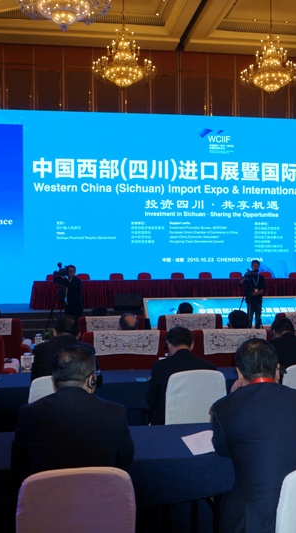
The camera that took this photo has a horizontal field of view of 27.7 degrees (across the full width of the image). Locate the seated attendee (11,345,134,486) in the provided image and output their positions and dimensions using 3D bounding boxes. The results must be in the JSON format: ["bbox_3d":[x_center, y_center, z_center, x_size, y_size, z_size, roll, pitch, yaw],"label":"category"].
[{"bbox_3d":[-0.360,0.995,2.757,0.550,1.320,0.780,0,1,-9],"label":"seated attendee"}]

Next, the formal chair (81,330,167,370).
[{"bbox_3d":[-0.292,1.111,6.117,0.900,1.020,0.800,0,1,-9],"label":"formal chair"}]

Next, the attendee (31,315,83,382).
[{"bbox_3d":[-0.631,0.989,4.466,0.530,1.300,0.850,0,1,-9],"label":"attendee"}]

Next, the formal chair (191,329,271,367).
[{"bbox_3d":[0.762,1.103,6.293,0.900,1.020,0.800,0,1,-9],"label":"formal chair"}]

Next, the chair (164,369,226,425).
[{"bbox_3d":[0.285,1.170,4.367,0.450,0.930,0.550,0,1,-10],"label":"chair"}]

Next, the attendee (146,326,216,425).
[{"bbox_3d":[0.185,1.033,4.638,0.560,1.200,0.880,0,1,-9],"label":"attendee"}]

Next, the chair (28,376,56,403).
[{"bbox_3d":[-0.615,1.176,4.217,0.450,0.930,0.550,0,1,-9],"label":"chair"}]

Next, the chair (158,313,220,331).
[{"bbox_3d":[0.447,1.092,7.575,0.770,1.020,0.780,0,1,-9],"label":"chair"}]

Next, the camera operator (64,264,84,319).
[{"bbox_3d":[-1.380,0.785,11.200,0.500,1.660,0.520,-1,1,-37],"label":"camera operator"}]

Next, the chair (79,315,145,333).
[{"bbox_3d":[-0.494,1.095,7.753,0.900,1.020,0.800,0,1,-9],"label":"chair"}]

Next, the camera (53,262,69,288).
[{"bbox_3d":[-1.546,0.138,10.600,0.230,0.430,0.420,0,1,40],"label":"camera"}]

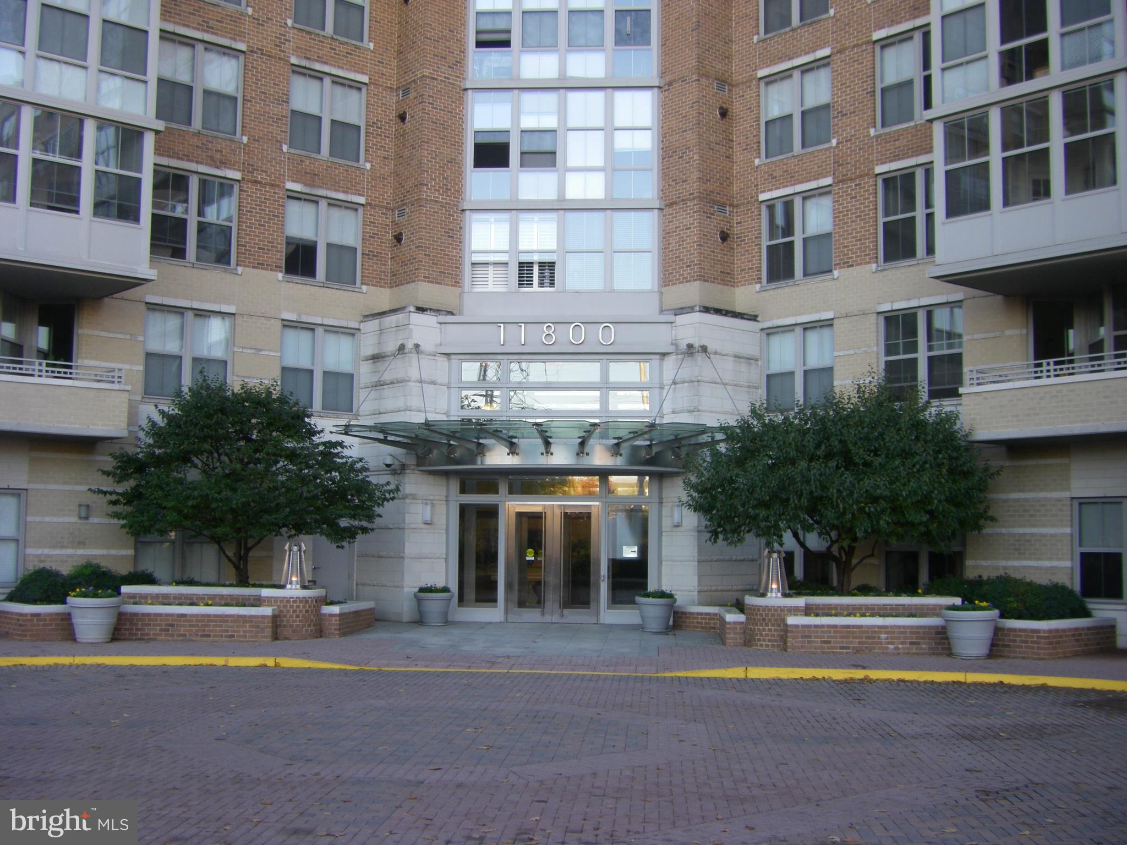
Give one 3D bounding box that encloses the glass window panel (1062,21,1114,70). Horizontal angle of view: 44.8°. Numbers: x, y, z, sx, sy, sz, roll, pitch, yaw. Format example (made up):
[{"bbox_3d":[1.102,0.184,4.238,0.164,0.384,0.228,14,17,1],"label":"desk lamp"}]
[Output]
[{"bbox_3d":[8.172,-5.873,21.311,0.050,0.610,0.890,5,-7,-41],"label":"glass window panel"}]

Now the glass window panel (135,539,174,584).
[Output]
[{"bbox_3d":[-7.760,2.673,25.990,0.766,0.791,0.060,5,-7,-40],"label":"glass window panel"}]

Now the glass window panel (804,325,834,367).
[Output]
[{"bbox_3d":[5.208,-1.550,27.889,0.060,0.810,0.749,5,-7,-42],"label":"glass window panel"}]

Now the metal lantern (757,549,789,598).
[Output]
[{"bbox_3d":[3.410,2.457,22.250,0.490,0.790,0.490,0,-5,4],"label":"metal lantern"}]

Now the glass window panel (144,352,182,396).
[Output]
[{"bbox_3d":[-7.702,-0.903,26.335,0.752,0.820,0.060,5,-7,-40],"label":"glass window panel"}]

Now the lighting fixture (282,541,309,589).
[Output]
[{"bbox_3d":[-4.625,2.465,23.591,0.456,0.824,0.456,0,-5,4],"label":"lighting fixture"}]

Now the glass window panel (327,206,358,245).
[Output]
[{"bbox_3d":[-4.736,-4.236,29.304,0.760,0.790,0.050,5,-7,-41],"label":"glass window panel"}]

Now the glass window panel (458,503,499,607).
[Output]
[{"bbox_3d":[-1.759,2.749,28.309,0.844,2.159,0.060,0,-5,4],"label":"glass window panel"}]

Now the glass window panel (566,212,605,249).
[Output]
[{"bbox_3d":[0.471,-4.289,30.480,0.857,0.873,0.060,0,-5,4],"label":"glass window panel"}]

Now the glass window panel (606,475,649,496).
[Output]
[{"bbox_3d":[1.319,1.286,27.645,0.823,0.401,0.060,0,-5,4],"label":"glass window panel"}]

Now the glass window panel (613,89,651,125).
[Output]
[{"bbox_3d":[1.500,-6.878,29.877,0.865,0.830,0.060,0,-5,4],"label":"glass window panel"}]

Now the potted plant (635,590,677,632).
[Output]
[{"bbox_3d":[1.727,3.491,25.424,0.760,0.755,0.760,0,-5,4],"label":"potted plant"}]

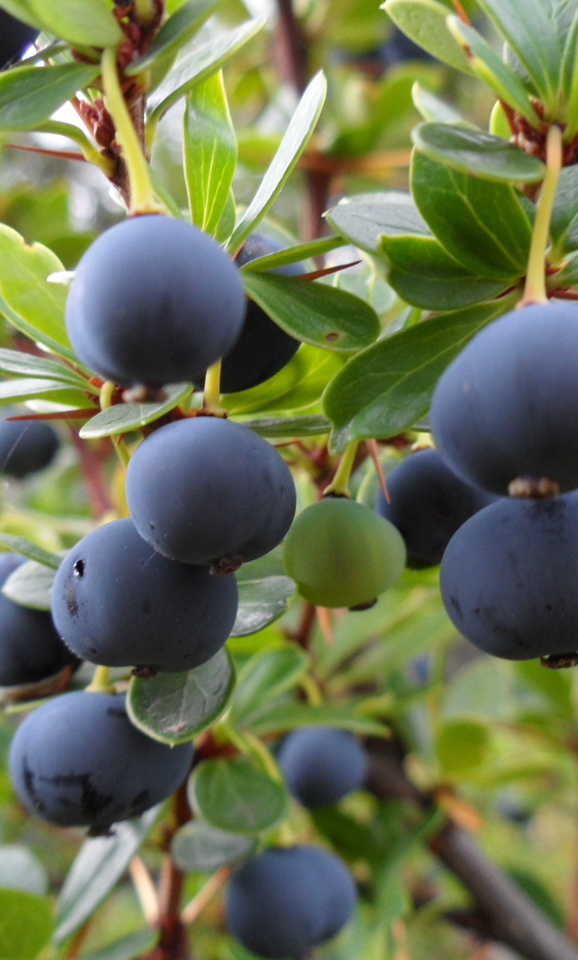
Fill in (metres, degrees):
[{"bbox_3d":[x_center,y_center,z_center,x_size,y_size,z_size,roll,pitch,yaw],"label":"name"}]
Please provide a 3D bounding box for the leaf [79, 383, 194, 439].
[{"bbox_3d":[-0.009,-0.004,0.069,0.009,0.002,0.004,-33,34,-24],"label":"leaf"}]

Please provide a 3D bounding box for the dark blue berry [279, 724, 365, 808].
[{"bbox_3d":[0.004,0.037,0.147,0.011,0.011,0.011,0,-3,0],"label":"dark blue berry"}]

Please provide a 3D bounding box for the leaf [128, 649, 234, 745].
[{"bbox_3d":[-0.007,0.014,0.080,0.007,0.009,0.001,8,-14,4],"label":"leaf"}]

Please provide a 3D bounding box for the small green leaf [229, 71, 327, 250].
[{"bbox_3d":[-0.001,-0.022,0.081,0.001,0.015,0.004,30,-5,-30],"label":"small green leaf"}]

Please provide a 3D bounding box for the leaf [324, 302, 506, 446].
[{"bbox_3d":[0.009,-0.007,0.069,0.015,0.006,0.002,-38,-10,-12],"label":"leaf"}]

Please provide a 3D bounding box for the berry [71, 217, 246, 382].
[{"bbox_3d":[-0.008,-0.011,0.072,0.011,0.011,0.011,0,-3,0],"label":"berry"}]

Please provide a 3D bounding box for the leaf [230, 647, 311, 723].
[{"bbox_3d":[-0.002,0.019,0.107,0.005,0.009,0.002,42,-15,32],"label":"leaf"}]

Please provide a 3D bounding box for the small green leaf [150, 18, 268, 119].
[{"bbox_3d":[-0.006,-0.030,0.082,0.012,0.002,0.005,-45,30,-15],"label":"small green leaf"}]

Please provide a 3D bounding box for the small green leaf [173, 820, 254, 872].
[{"bbox_3d":[-0.006,0.029,0.093,0.007,0.004,0.002,0,0,0],"label":"small green leaf"}]

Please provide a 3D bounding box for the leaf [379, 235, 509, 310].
[{"bbox_3d":[0.010,-0.013,0.073,0.009,0.005,0.002,17,-41,-1],"label":"leaf"}]

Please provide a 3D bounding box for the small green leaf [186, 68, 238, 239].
[{"bbox_3d":[-0.005,-0.023,0.082,0.004,0.013,0.002,-10,-15,27],"label":"small green leaf"}]

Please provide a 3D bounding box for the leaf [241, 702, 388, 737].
[{"bbox_3d":[0.002,0.019,0.089,0.011,0.002,0.004,1,30,1],"label":"leaf"}]

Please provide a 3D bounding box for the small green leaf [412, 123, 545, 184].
[{"bbox_3d":[0.014,-0.024,0.084,0.011,0.002,0.006,4,33,-26],"label":"small green leaf"}]

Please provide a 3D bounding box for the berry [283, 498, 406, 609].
[{"bbox_3d":[0.005,0.006,0.099,0.011,0.009,0.011,-12,3,0],"label":"berry"}]

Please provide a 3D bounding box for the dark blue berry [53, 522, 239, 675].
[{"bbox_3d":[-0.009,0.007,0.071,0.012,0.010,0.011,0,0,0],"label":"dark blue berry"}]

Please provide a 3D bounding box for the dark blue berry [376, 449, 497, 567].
[{"bbox_3d":[0.012,0.002,0.085,0.010,0.009,0.010,0,-3,0],"label":"dark blue berry"}]

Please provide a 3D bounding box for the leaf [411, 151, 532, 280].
[{"bbox_3d":[0.015,-0.020,0.088,0.007,0.013,0.002,-36,19,16],"label":"leaf"}]

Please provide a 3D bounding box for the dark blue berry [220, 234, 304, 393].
[{"bbox_3d":[-0.004,-0.011,0.076,0.011,0.011,0.011,0,0,0],"label":"dark blue berry"}]

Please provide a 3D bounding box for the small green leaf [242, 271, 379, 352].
[{"bbox_3d":[0.001,-0.011,0.076,0.011,0.005,0.002,29,-13,16],"label":"small green leaf"}]

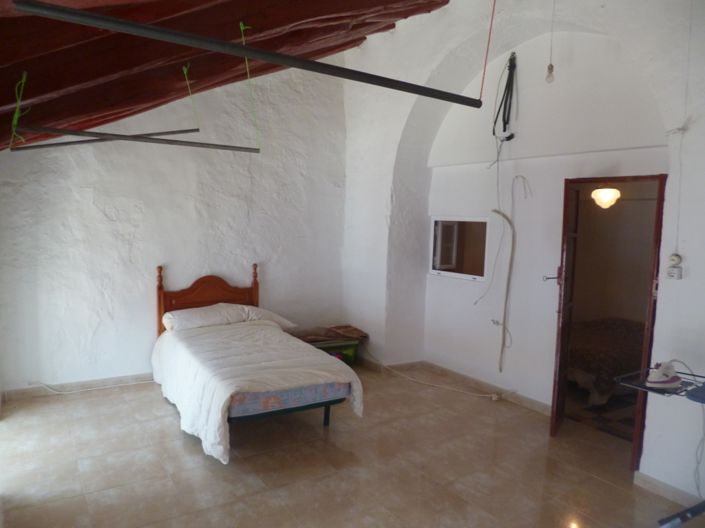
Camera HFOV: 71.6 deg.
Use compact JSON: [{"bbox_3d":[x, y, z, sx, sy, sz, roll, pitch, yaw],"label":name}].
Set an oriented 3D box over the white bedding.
[{"bbox_3d":[-0.915,0.965,4.283,1.190,0.550,1.880,-1,6,-33],"label":"white bedding"}]

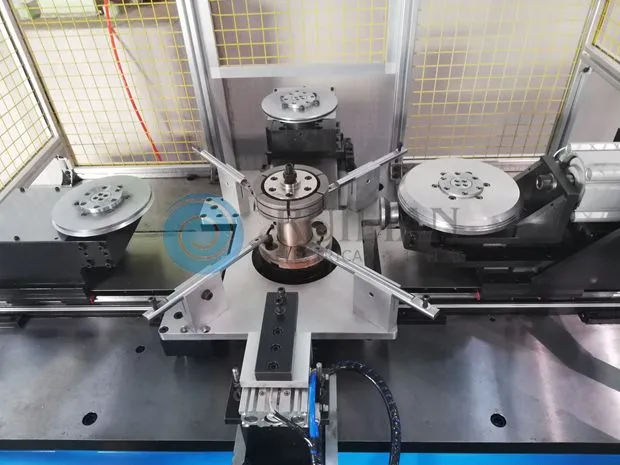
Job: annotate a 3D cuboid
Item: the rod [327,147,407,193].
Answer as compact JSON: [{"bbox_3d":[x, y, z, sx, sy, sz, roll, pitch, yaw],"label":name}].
[{"bbox_3d":[0.153,-0.164,1.242,0.272,0.020,0.020,-28,46,-26],"label":"rod"}]

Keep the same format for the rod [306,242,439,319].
[{"bbox_3d":[0.113,0.085,0.946,0.300,0.018,0.026,28,50,31],"label":"rod"}]

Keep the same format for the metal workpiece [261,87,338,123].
[{"bbox_3d":[-0.027,-0.364,1.352,0.214,0.025,0.214,-1,40,3],"label":"metal workpiece"}]

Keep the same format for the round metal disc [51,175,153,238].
[{"bbox_3d":[-0.463,-0.066,1.088,0.210,0.030,0.210,-1,40,3],"label":"round metal disc"}]

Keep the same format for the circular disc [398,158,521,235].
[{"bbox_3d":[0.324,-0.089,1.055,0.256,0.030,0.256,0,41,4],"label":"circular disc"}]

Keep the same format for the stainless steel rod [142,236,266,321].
[{"bbox_3d":[-0.199,0.082,0.972,0.026,0.018,0.299,31,51,33],"label":"stainless steel rod"}]

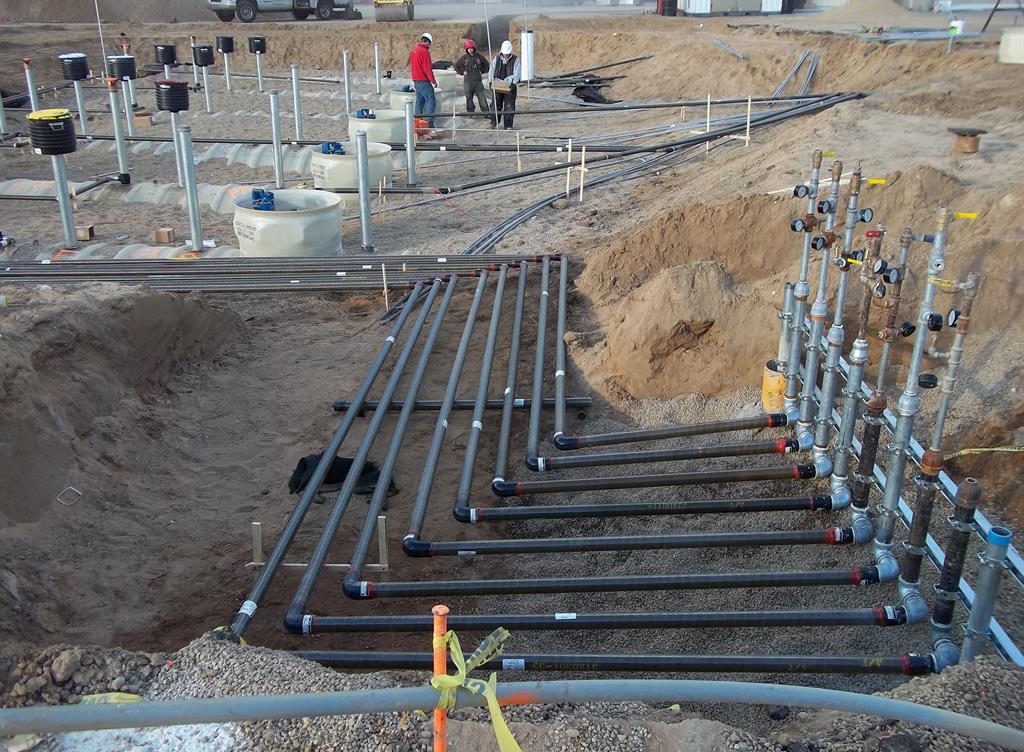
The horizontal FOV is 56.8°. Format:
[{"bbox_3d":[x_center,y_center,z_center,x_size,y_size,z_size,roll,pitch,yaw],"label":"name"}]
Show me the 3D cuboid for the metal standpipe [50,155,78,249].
[{"bbox_3d":[-4.787,-1.864,10.145,0.115,0.983,0.115,1,22,2],"label":"metal standpipe"}]

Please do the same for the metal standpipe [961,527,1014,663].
[{"bbox_3d":[1.503,0.746,3.026,0.065,0.560,0.065,1,22,2],"label":"metal standpipe"}]

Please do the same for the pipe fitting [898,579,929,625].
[{"bbox_3d":[1.525,0.855,3.596,0.115,0.135,0.105,1,22,2],"label":"pipe fitting"}]

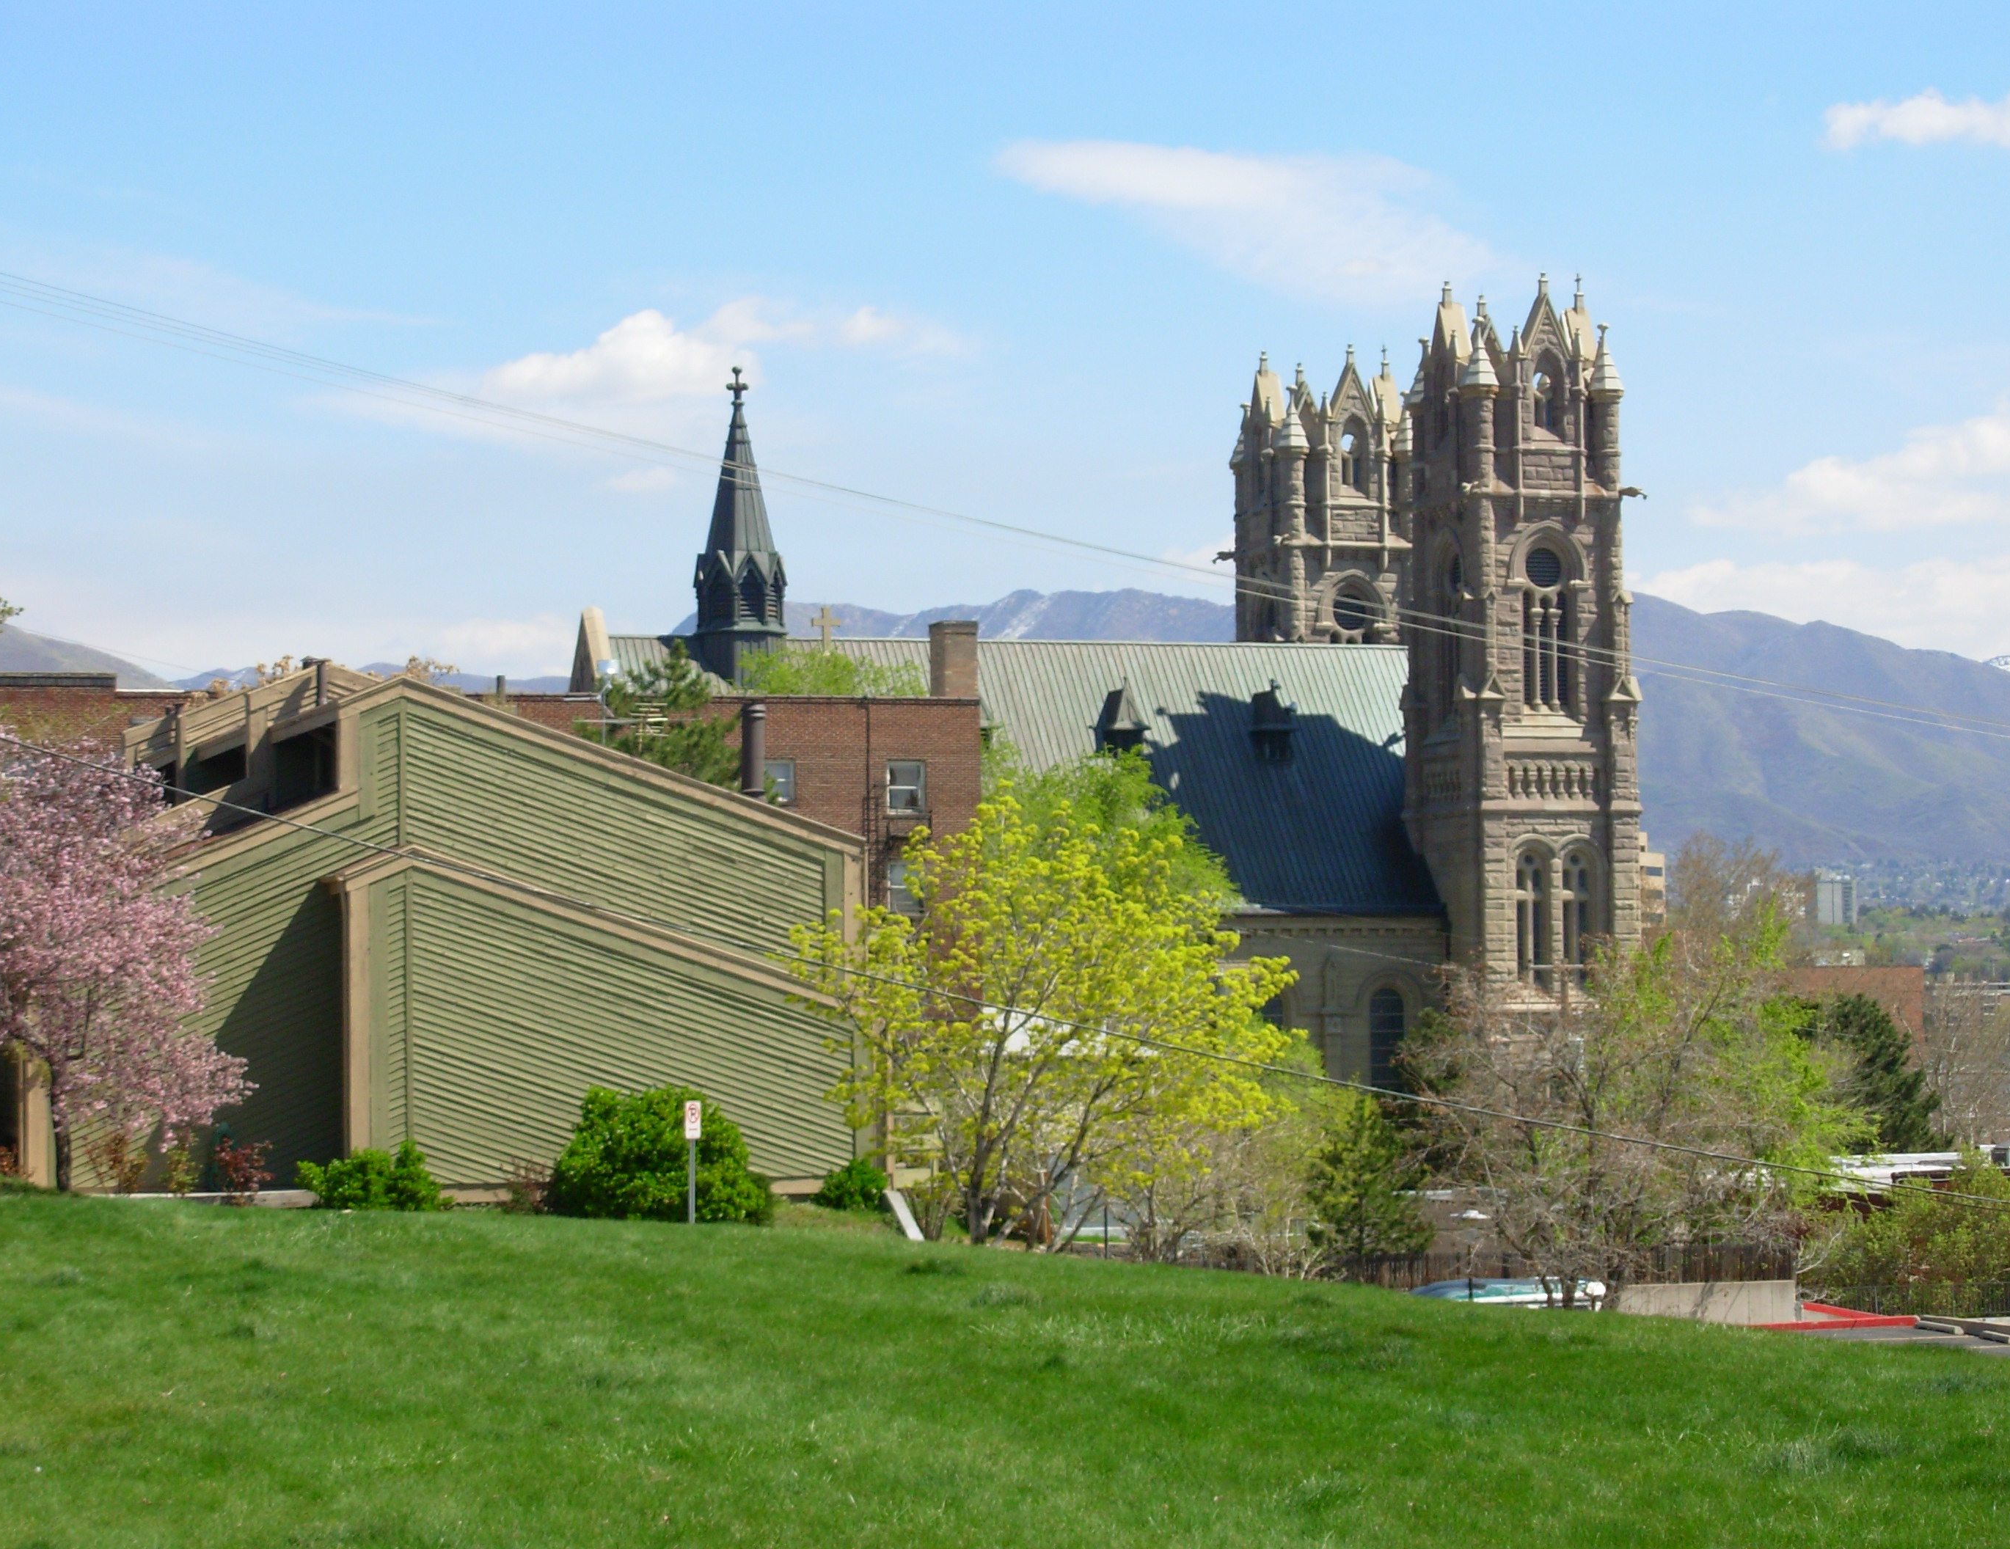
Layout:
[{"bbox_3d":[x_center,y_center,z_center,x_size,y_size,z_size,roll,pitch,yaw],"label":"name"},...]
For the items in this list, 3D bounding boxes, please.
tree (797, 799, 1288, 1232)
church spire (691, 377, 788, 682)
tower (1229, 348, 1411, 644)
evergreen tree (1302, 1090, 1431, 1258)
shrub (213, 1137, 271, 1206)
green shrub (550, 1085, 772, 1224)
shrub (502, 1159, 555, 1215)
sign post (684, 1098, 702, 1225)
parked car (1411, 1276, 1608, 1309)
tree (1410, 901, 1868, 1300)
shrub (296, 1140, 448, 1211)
[{"bbox_3d":[0.461,3.226,65.000,6.600,6.200,6.000,-1,-3,0],"label":"tree"},{"bbox_3d":[-12.003,-11.052,221.605,4.100,14.600,4.100,0,-3,-18],"label":"church spire"},{"bbox_3d":[16.654,0.767,241.810,8.200,44.000,8.200,0,-3,-18],"label":"tower"},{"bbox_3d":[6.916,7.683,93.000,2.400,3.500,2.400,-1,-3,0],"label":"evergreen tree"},{"bbox_3d":[-9.750,5.081,62.500,0.760,0.870,0.700,-1,-3,0],"label":"shrub"},{"bbox_3d":[-4.240,4.729,60.500,2.700,1.720,2.400,-1,-3,0],"label":"green shrub"},{"bbox_3d":[-6.004,5.182,61.500,0.680,0.740,0.620,-1,-3,0],"label":"shrub"},{"bbox_3d":[-3.728,4.640,58.500,0.080,1.500,0.310,-3,-4,33],"label":"sign post"},{"bbox_3d":[9.372,10.200,91.959,4.600,1.500,1.900,1,-4,-30],"label":"parked car"},{"bbox_3d":[11.133,5.800,86.000,7.900,7.200,7.000,-1,-3,0],"label":"tree"},{"bbox_3d":[-7.896,4.999,61.000,1.900,0.900,1.400,-1,-3,0],"label":"shrub"}]

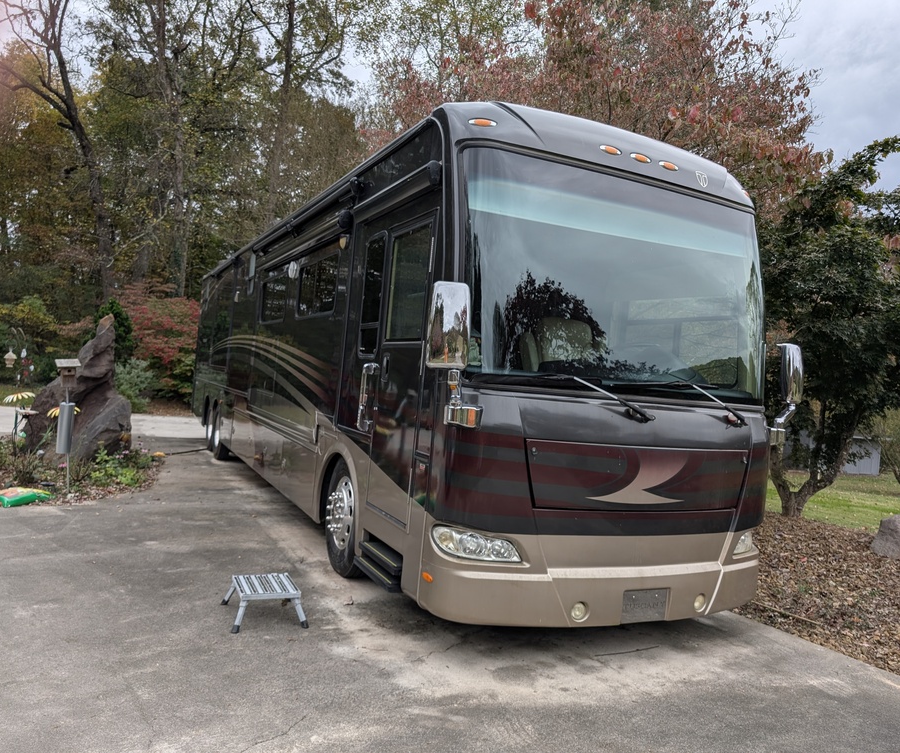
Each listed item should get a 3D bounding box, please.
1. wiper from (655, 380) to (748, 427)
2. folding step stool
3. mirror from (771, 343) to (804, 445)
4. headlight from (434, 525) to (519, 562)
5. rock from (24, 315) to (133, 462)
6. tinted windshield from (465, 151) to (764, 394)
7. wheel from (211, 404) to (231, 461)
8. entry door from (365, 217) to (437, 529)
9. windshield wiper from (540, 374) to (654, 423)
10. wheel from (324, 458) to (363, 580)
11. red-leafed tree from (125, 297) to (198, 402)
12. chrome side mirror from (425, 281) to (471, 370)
[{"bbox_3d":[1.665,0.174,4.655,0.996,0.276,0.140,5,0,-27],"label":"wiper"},{"bbox_3d":[-1.244,1.506,4.678,0.460,0.215,0.550,5,0,-27],"label":"folding step stool"},{"bbox_3d":[2.452,0.134,5.041,0.250,0.770,0.190,5,0,-27],"label":"mirror"},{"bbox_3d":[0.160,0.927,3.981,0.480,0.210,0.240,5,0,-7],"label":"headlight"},{"bbox_3d":[-5.462,0.118,10.300,1.560,2.150,1.300,5,0,-28],"label":"rock"},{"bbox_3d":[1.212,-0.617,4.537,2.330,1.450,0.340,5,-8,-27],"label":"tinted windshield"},{"bbox_3d":[-3.720,0.839,11.603,0.310,1.000,1.000,5,0,-27],"label":"wheel"},{"bbox_3d":[-0.327,-0.044,4.729,0.080,1.980,0.750,5,0,-27],"label":"entry door"},{"bbox_3d":[0.890,0.135,4.163,0.770,0.200,0.130,5,0,-21],"label":"windshield wiper"},{"bbox_3d":[-0.789,1.152,5.953,0.300,1.010,1.010,5,0,-27],"label":"wheel"},{"bbox_3d":[-9.528,-0.914,23.500,3.300,3.600,3.100,5,0,-22],"label":"red-leafed tree"},{"bbox_3d":[-0.014,-0.277,3.770,0.235,0.460,0.130,5,0,5],"label":"chrome side mirror"}]

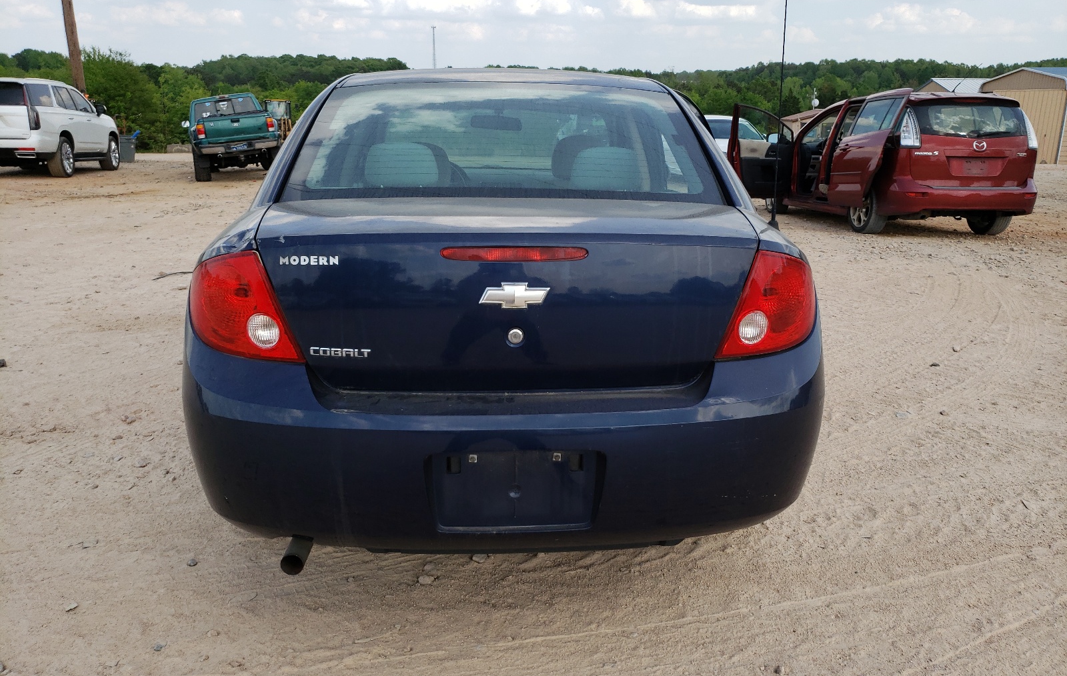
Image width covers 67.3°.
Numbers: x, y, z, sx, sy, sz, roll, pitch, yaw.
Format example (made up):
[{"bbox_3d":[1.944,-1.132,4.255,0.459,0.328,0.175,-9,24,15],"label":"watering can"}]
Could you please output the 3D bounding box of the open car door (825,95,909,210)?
[{"bbox_3d":[3.900,-2.187,9.501,0.220,1.270,1.350,-2,14,-4],"label":"open car door"}]

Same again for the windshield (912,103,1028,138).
[{"bbox_3d":[4.879,-2.416,8.949,1.280,0.400,0.140,-2,-13,-4],"label":"windshield"}]

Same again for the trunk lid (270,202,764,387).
[{"bbox_3d":[-0.055,-0.129,1.891,1.180,0.380,0.560,-1,15,-3],"label":"trunk lid"}]

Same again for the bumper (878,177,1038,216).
[{"bbox_3d":[4.887,-1.600,9.150,1.720,0.420,0.460,-2,14,-4],"label":"bumper"}]

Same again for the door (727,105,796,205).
[{"bbox_3d":[3.276,-2.673,11.519,1.120,1.270,0.180,-8,16,-29],"label":"door"}]

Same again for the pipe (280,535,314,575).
[{"bbox_3d":[-0.559,0.496,1.903,0.053,0.053,0.190,-1,15,-3],"label":"pipe"}]

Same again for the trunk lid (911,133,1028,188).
[{"bbox_3d":[4.891,-1.965,8.957,1.400,0.570,0.240,-2,14,-4],"label":"trunk lid"}]

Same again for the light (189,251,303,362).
[{"bbox_3d":[-0.660,-0.087,1.792,0.350,0.250,0.340,-1,15,-3],"label":"light"}]

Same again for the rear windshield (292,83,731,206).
[{"bbox_3d":[-0.088,-0.583,2.338,1.160,0.100,0.690,-1,45,-3],"label":"rear windshield"}]

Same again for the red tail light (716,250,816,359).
[{"bbox_3d":[0.558,-0.106,1.862,0.350,0.250,0.340,-1,15,-3],"label":"red tail light"}]

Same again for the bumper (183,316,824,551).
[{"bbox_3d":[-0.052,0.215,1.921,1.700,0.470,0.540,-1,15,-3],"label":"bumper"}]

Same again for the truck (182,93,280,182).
[{"bbox_3d":[-6.941,-4.655,18.375,1.830,1.730,4.900,-11,17,-21],"label":"truck"}]

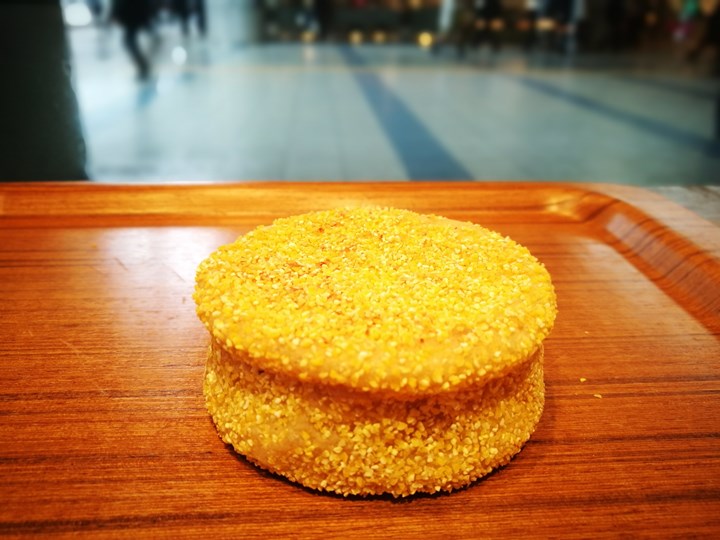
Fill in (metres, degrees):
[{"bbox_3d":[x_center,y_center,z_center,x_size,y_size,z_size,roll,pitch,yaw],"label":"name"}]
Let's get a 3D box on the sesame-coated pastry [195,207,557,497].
[{"bbox_3d":[0.004,0.014,0.151,0.091,0.037,0.091,0,25,0],"label":"sesame-coated pastry"}]

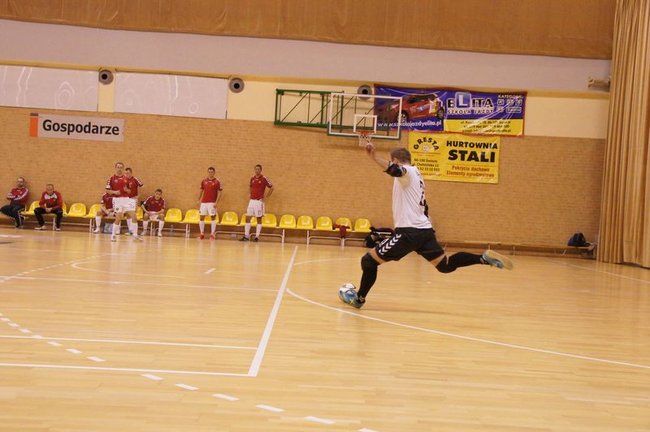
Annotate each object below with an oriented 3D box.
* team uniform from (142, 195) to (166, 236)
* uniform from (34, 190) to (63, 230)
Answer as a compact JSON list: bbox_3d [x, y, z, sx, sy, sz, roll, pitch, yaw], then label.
[{"bbox_3d":[-4.236,-0.012,20.200,0.550,1.030,0.680,3,1,-6],"label":"team uniform"},{"bbox_3d":[-6.856,-0.132,20.200,0.650,1.000,0.720,3,1,-7],"label":"uniform"}]

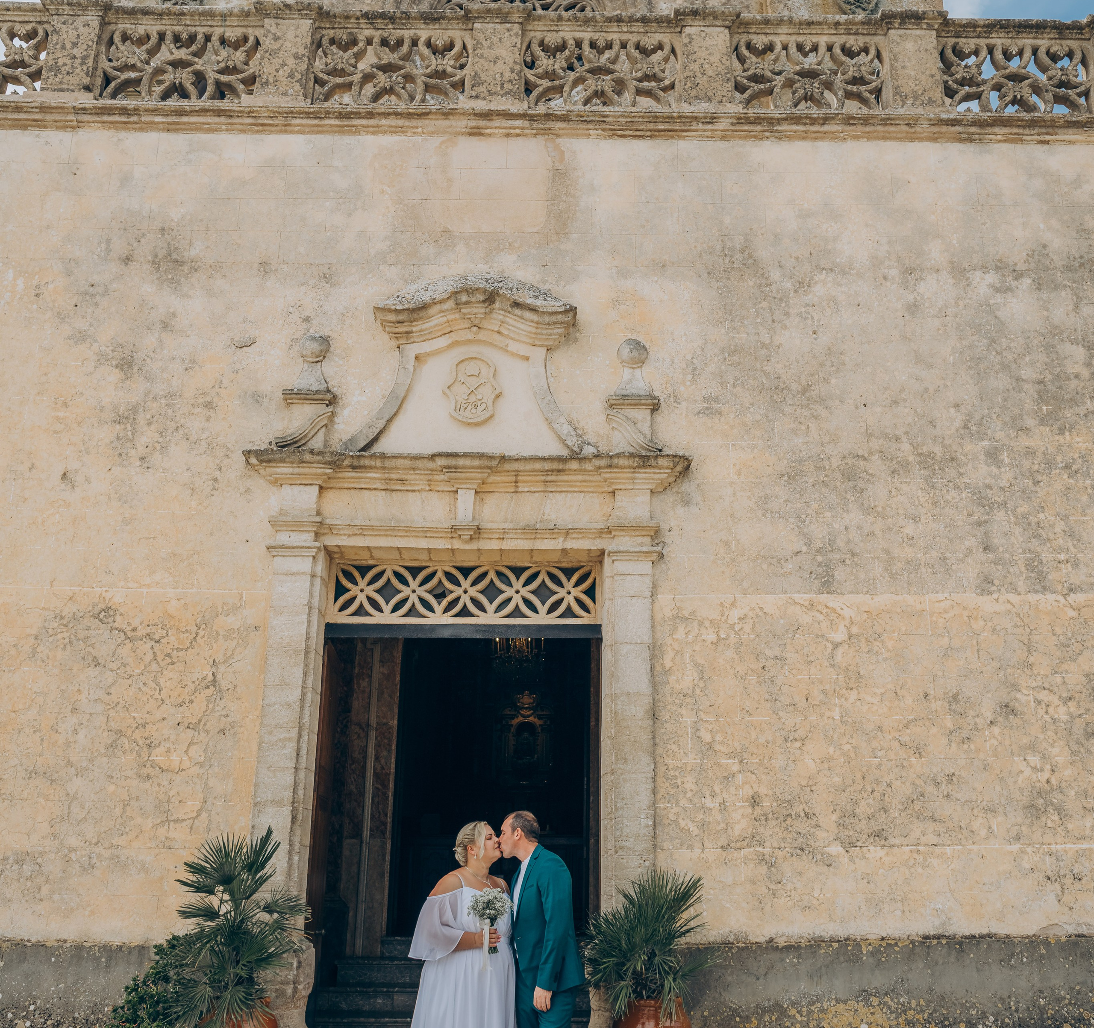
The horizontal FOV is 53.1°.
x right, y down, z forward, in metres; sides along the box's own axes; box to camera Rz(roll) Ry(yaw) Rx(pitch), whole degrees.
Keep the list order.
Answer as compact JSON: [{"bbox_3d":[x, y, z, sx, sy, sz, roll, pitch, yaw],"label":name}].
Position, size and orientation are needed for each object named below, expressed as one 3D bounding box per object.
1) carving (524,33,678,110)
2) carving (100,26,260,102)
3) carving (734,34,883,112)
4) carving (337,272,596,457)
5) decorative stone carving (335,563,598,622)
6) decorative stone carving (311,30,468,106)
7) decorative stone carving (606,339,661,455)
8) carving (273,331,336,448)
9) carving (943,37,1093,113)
[{"bbox_3d":[0.400,-3.272,8.121,1.143,0.690,0.200,1,-16,0],"label":"carving"},{"bbox_3d":[-2.729,-3.331,8.123,1.189,0.691,0.200,1,-16,0],"label":"carving"},{"bbox_3d":[1.944,-3.260,8.124,1.106,0.702,0.200,1,-16,0],"label":"carving"},{"bbox_3d":[-0.517,-0.976,7.206,1.669,1.345,0.320,1,-16,0],"label":"carving"},{"bbox_3d":[-0.559,0.538,7.397,1.793,0.413,0.100,1,-16,1],"label":"decorative stone carving"},{"bbox_3d":[-1.167,-3.298,8.223,1.156,0.663,0.180,1,-16,1],"label":"decorative stone carving"},{"bbox_3d":[0.566,-0.768,7.152,0.344,0.798,0.320,1,-16,0],"label":"decorative stone carving"},{"bbox_3d":[-1.582,-0.765,7.292,0.403,0.810,0.300,1,-16,1],"label":"carving"},{"bbox_3d":[3.456,-3.207,8.151,1.101,0.668,0.180,1,-16,1],"label":"carving"}]

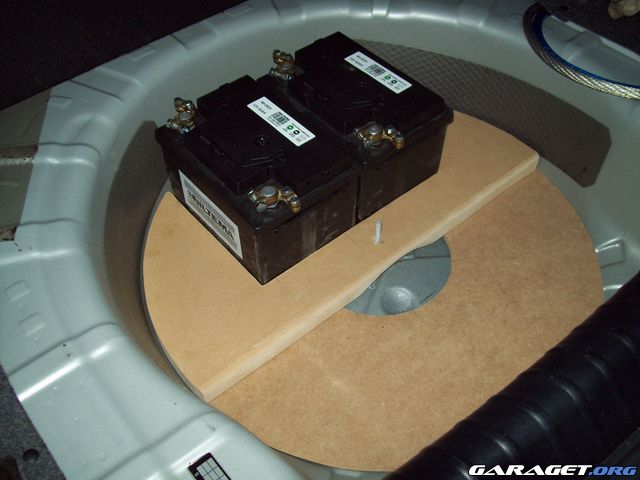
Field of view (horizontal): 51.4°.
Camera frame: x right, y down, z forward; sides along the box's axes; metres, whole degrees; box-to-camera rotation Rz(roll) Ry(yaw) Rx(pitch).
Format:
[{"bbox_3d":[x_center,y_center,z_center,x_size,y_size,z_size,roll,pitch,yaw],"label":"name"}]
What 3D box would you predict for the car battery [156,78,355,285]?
[{"bbox_3d":[-0.088,-0.093,0.962,0.176,0.157,0.240,-32,55,-25],"label":"car battery"}]

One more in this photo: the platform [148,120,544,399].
[{"bbox_3d":[-0.007,-0.075,1.054,0.676,0.027,0.383,-32,55,-25],"label":"platform"}]

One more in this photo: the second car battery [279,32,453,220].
[{"bbox_3d":[0.047,-0.176,1.038,0.176,0.157,0.240,-32,55,-25],"label":"second car battery"}]

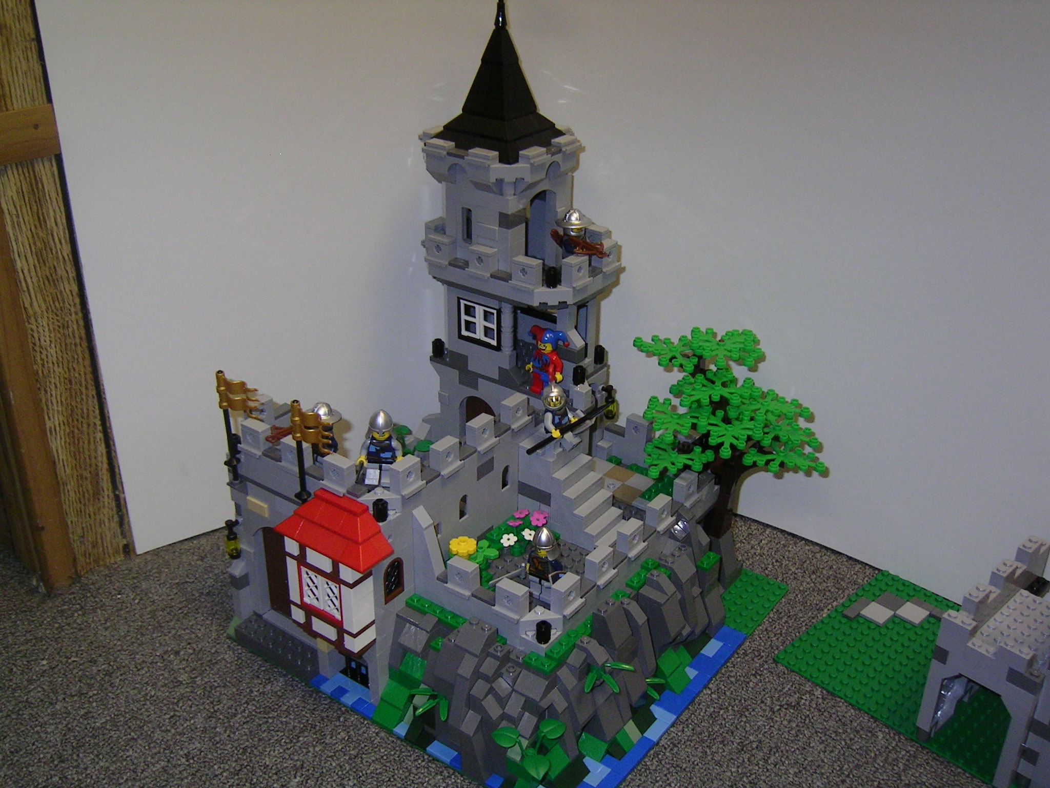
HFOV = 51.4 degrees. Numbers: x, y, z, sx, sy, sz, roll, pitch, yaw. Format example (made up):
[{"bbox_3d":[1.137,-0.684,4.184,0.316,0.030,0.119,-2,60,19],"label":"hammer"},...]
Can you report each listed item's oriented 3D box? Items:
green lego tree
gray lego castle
[{"bbox_3d":[0.127,0.031,0.699,0.122,0.138,0.085,19,31,32],"label":"green lego tree"},{"bbox_3d":[0.000,-0.022,0.618,0.256,0.360,0.256,19,31,32],"label":"gray lego castle"}]

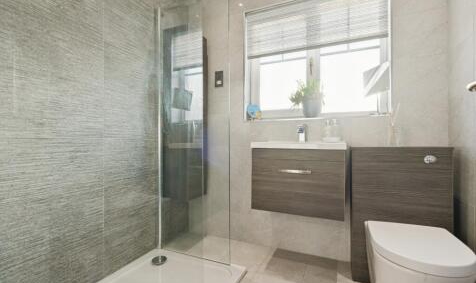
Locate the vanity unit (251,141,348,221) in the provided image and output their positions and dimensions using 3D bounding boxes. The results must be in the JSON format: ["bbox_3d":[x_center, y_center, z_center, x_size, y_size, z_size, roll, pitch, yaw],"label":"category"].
[{"bbox_3d":[0.440,0.267,1.552,0.589,0.430,0.347,0,0,22],"label":"vanity unit"}]

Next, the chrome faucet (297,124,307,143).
[{"bbox_3d":[0.483,-0.057,1.595,0.048,0.140,0.140,0,0,22],"label":"chrome faucet"}]

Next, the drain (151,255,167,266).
[{"bbox_3d":[-0.577,0.878,1.557,0.114,0.014,0.114,0,0,0],"label":"drain"}]

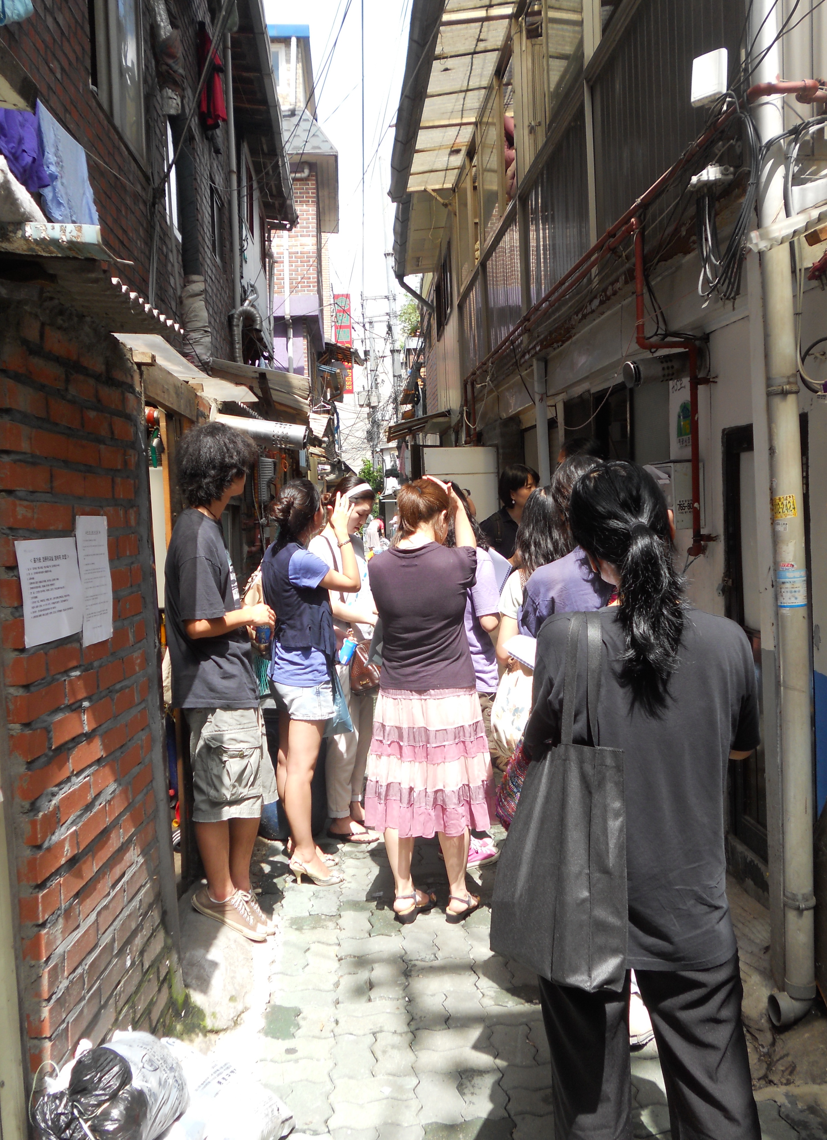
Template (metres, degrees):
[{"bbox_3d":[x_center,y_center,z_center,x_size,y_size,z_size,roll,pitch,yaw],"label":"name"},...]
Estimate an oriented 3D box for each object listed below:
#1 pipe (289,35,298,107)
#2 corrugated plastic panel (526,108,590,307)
[{"bbox_3d":[-1.986,-8.274,17.500,0.090,1.170,0.090,1,3,-4],"label":"pipe"},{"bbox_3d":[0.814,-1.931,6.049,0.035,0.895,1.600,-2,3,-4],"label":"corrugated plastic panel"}]

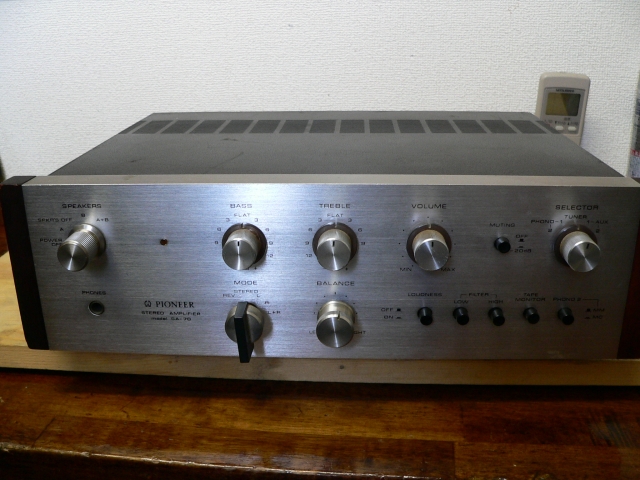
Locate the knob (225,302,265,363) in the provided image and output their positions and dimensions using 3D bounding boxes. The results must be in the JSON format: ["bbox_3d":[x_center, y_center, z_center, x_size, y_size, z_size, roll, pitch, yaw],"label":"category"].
[{"bbox_3d":[-0.051,0.063,0.457,0.025,0.034,0.024,0,20,3],"label":"knob"}]

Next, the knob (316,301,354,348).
[{"bbox_3d":[0.011,0.057,0.450,0.026,0.026,0.019,0,20,3],"label":"knob"}]

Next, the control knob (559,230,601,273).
[{"bbox_3d":[0.168,0.008,0.426,0.030,0.030,0.018,0,20,3],"label":"control knob"}]

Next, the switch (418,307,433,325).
[{"bbox_3d":[0.072,0.052,0.450,0.009,0.009,0.010,0,20,3],"label":"switch"}]

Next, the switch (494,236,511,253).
[{"bbox_3d":[0.119,0.004,0.430,0.009,0.009,0.008,0,20,3],"label":"switch"}]

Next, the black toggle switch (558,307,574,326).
[{"bbox_3d":[0.166,0.052,0.448,0.010,0.010,0.009,0,20,3],"label":"black toggle switch"}]

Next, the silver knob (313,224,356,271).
[{"bbox_3d":[0.010,0.007,0.434,0.030,0.030,0.020,0,20,3],"label":"silver knob"}]

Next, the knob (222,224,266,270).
[{"bbox_3d":[-0.051,0.006,0.438,0.030,0.030,0.020,0,20,3],"label":"knob"}]

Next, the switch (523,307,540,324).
[{"bbox_3d":[0.142,0.051,0.446,0.009,0.009,0.009,0,20,3],"label":"switch"}]

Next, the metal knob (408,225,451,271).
[{"bbox_3d":[0.072,0.007,0.431,0.030,0.030,0.019,0,20,3],"label":"metal knob"}]

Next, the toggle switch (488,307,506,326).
[{"bbox_3d":[0.119,0.052,0.446,0.009,0.009,0.011,0,20,3],"label":"toggle switch"}]

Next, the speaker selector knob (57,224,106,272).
[{"bbox_3d":[-0.159,0.006,0.441,0.026,0.026,0.026,0,20,3],"label":"speaker selector knob"}]

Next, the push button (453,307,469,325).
[{"bbox_3d":[0.096,0.052,0.448,0.009,0.009,0.010,0,20,3],"label":"push button"}]

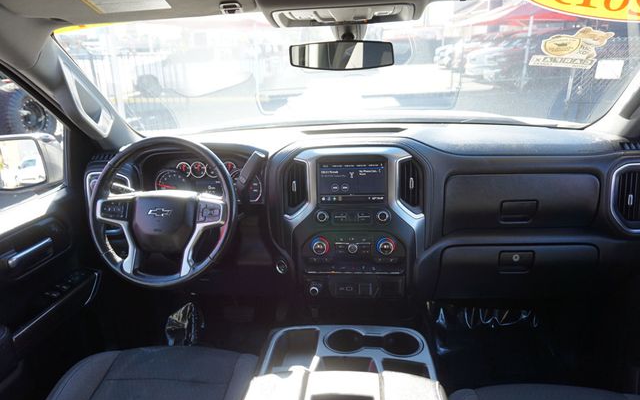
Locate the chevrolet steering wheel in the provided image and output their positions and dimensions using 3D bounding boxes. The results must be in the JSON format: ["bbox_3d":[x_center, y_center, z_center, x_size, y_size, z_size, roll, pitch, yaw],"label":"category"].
[{"bbox_3d":[-0.402,0.034,1.120,0.380,0.380,0.100,-1,-4,4],"label":"chevrolet steering wheel"}]

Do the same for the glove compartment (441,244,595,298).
[{"bbox_3d":[0.569,0.194,1.258,0.440,0.175,0.120,-1,16,4],"label":"glove compartment"}]

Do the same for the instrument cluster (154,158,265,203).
[{"bbox_3d":[-0.345,-0.051,1.320,0.330,0.140,0.080,-1,1,4],"label":"instrument cluster"}]

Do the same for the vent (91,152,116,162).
[{"bbox_3d":[-0.626,-0.126,1.245,0.075,0.033,0.030,-1,-6,4],"label":"vent"}]

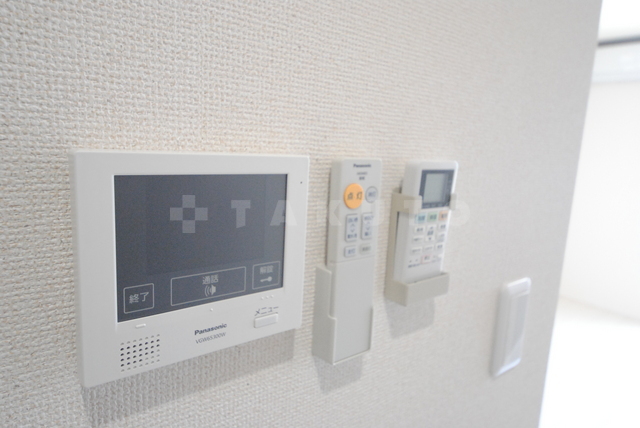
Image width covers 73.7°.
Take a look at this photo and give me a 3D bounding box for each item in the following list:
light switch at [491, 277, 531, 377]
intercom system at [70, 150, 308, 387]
[{"bbox_3d":[0.244,0.139,0.539,0.069,0.120,0.010,-5,12,-40],"label":"light switch"},{"bbox_3d":[-0.071,0.025,0.266,0.140,0.123,0.020,-5,12,-39],"label":"intercom system"}]

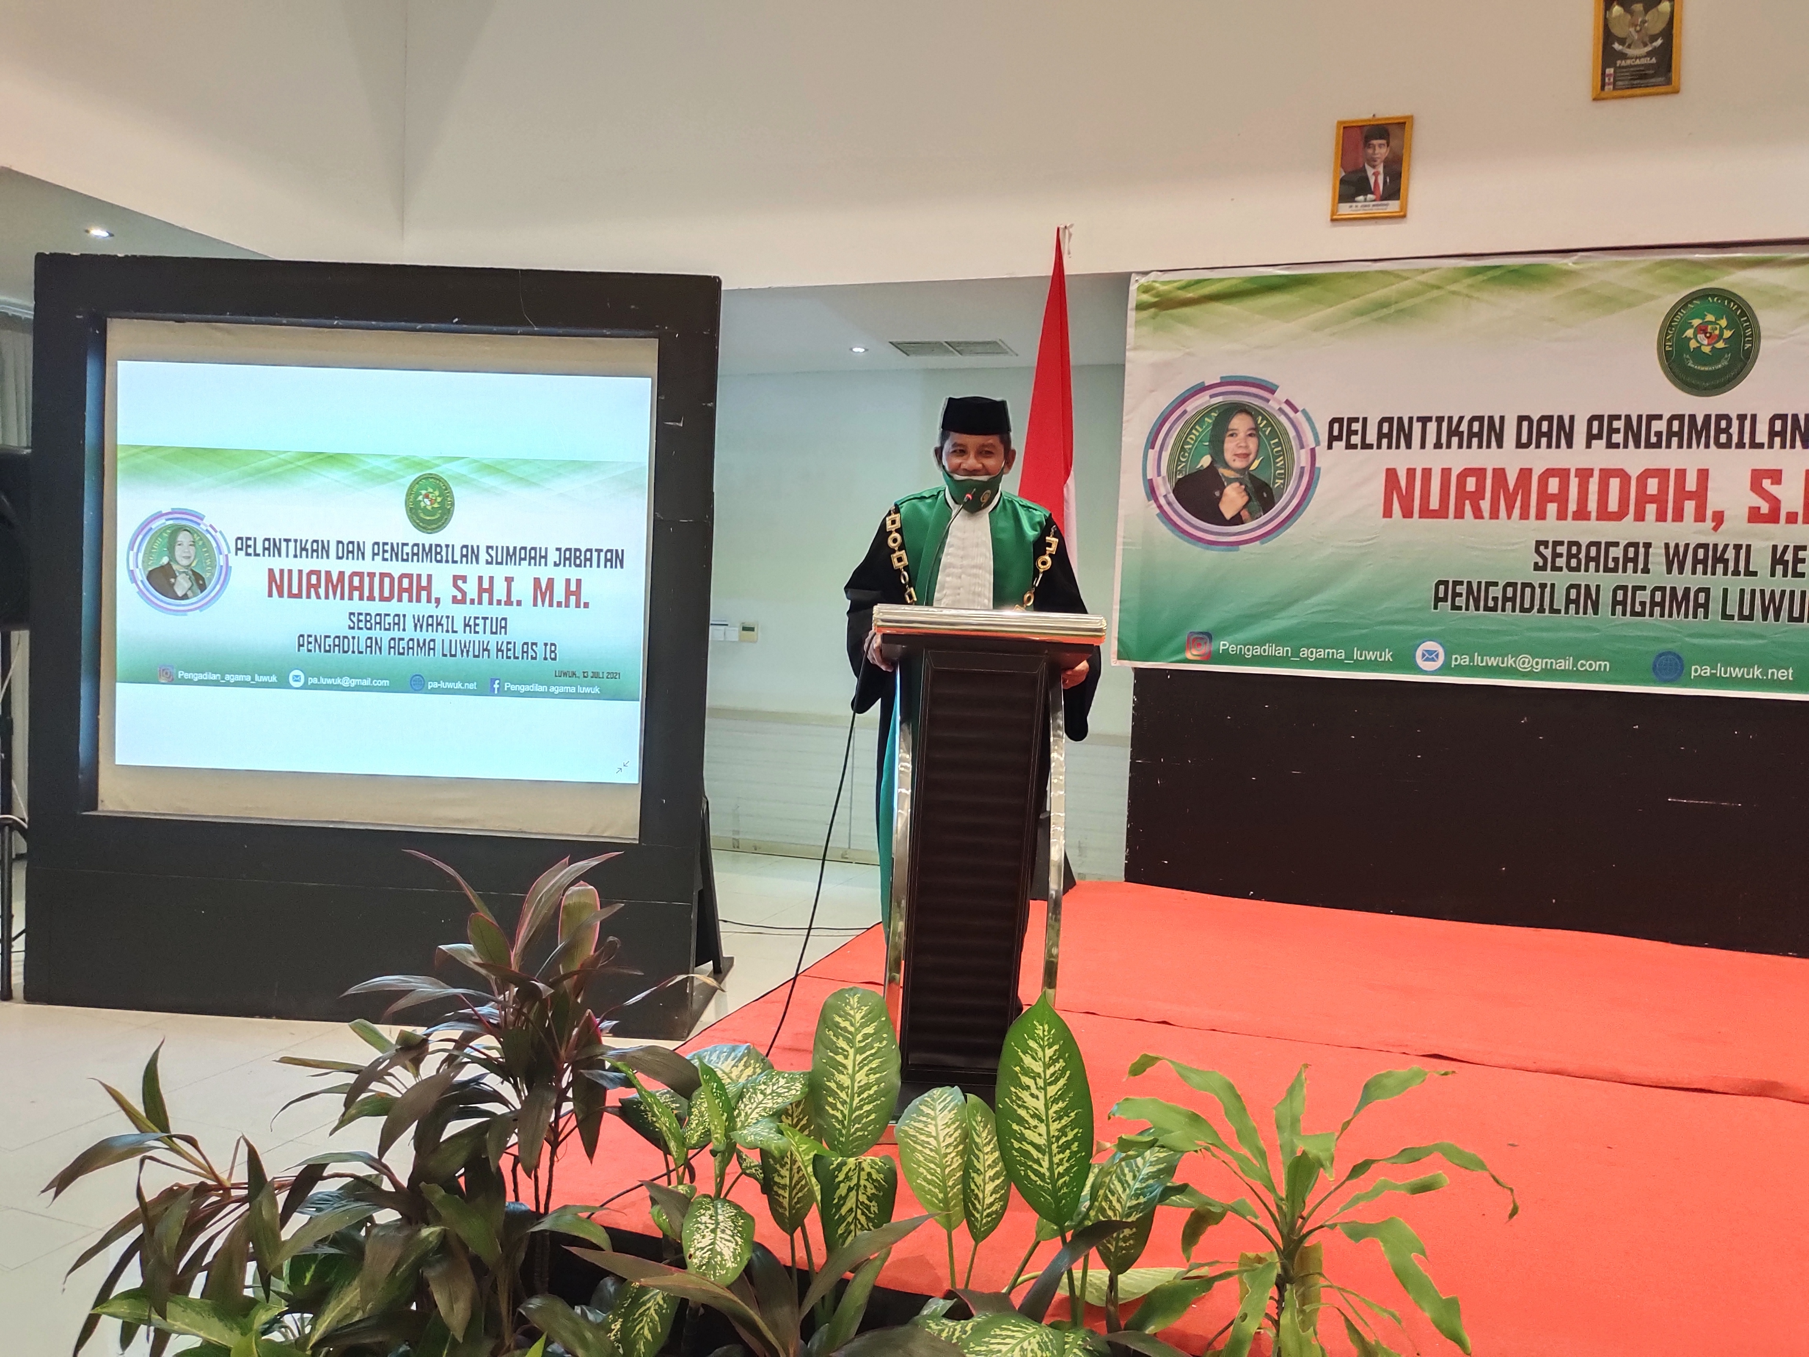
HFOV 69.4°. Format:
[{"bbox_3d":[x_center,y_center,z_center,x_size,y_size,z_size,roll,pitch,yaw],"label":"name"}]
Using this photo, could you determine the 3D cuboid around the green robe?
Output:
[{"bbox_3d":[0.163,0.150,3.514,0.660,1.334,0.450,3,3,3],"label":"green robe"}]

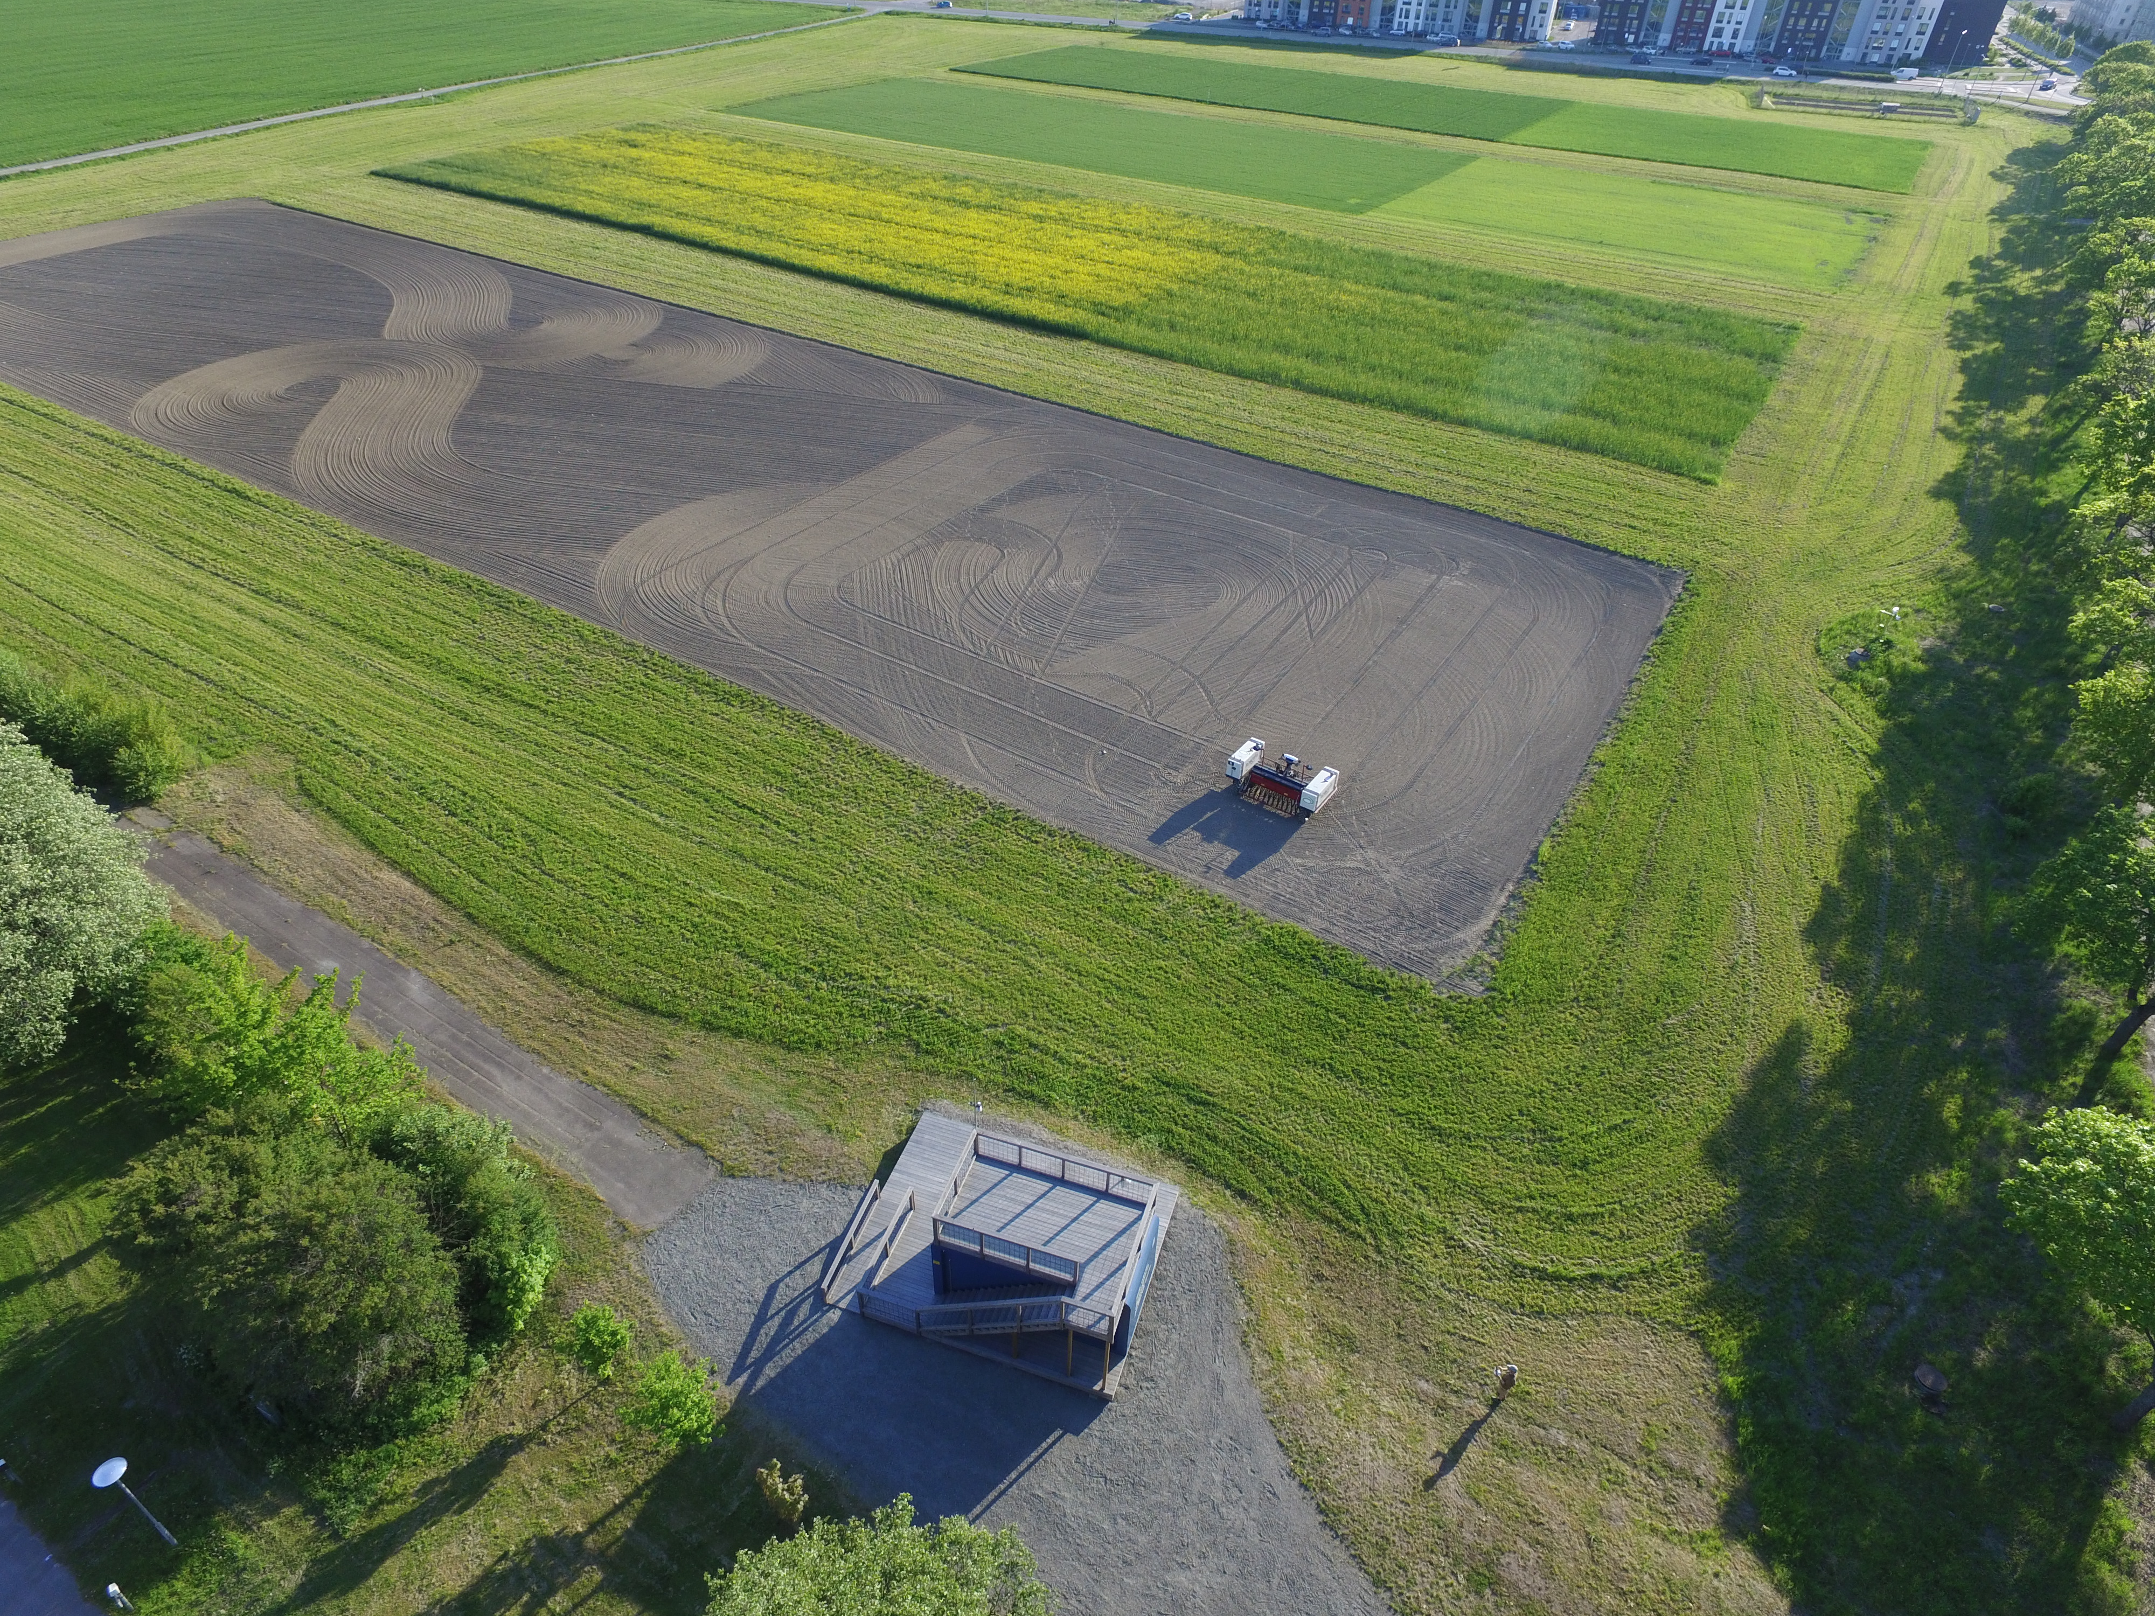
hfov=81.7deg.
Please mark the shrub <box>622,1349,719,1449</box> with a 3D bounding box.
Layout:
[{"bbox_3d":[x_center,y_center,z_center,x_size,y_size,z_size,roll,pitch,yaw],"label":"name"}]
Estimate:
[{"bbox_3d":[-10.812,15.960,32.977,2.500,3.600,2.500,1,37,0],"label":"shrub"}]

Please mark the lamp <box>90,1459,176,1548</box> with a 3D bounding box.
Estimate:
[{"bbox_3d":[-22.947,17.314,30.577,0.780,3.850,0.780,1,37,0],"label":"lamp"}]

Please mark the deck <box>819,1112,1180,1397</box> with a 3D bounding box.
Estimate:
[{"bbox_3d":[-2.051,12.179,37.992,9.050,4.000,7.540,12,39,14],"label":"deck"}]

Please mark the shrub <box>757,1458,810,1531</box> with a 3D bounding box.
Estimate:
[{"bbox_3d":[-7.413,17.457,31.542,1.300,3.100,1.300,1,37,0],"label":"shrub"}]

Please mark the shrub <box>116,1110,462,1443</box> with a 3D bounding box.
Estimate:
[{"bbox_3d":[-21.582,12.438,34.258,8.800,7.200,8.800,1,37,0],"label":"shrub"}]

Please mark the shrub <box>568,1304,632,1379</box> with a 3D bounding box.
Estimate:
[{"bbox_3d":[-13.267,14.923,34.419,1.750,3.400,1.750,1,37,0],"label":"shrub"}]

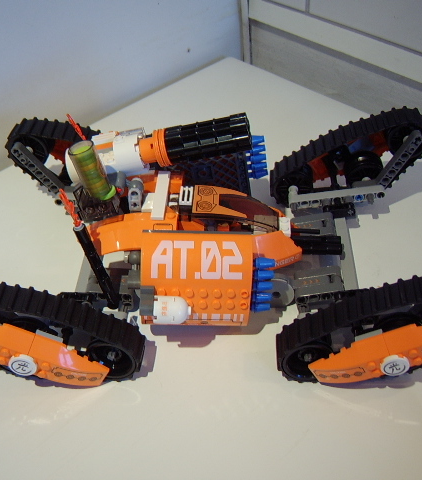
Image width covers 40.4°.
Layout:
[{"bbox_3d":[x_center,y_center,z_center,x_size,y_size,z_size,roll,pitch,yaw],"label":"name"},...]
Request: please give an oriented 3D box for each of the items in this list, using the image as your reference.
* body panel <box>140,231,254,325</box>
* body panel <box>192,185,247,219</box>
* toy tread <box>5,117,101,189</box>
[{"bbox_3d":[-0.008,0.029,0.337,0.064,0.064,0.020,1,28,1],"label":"body panel"},{"bbox_3d":[0.007,-0.023,0.380,0.038,0.009,0.029,7,46,-4],"label":"body panel"},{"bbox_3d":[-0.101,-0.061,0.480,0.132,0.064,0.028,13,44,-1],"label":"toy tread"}]

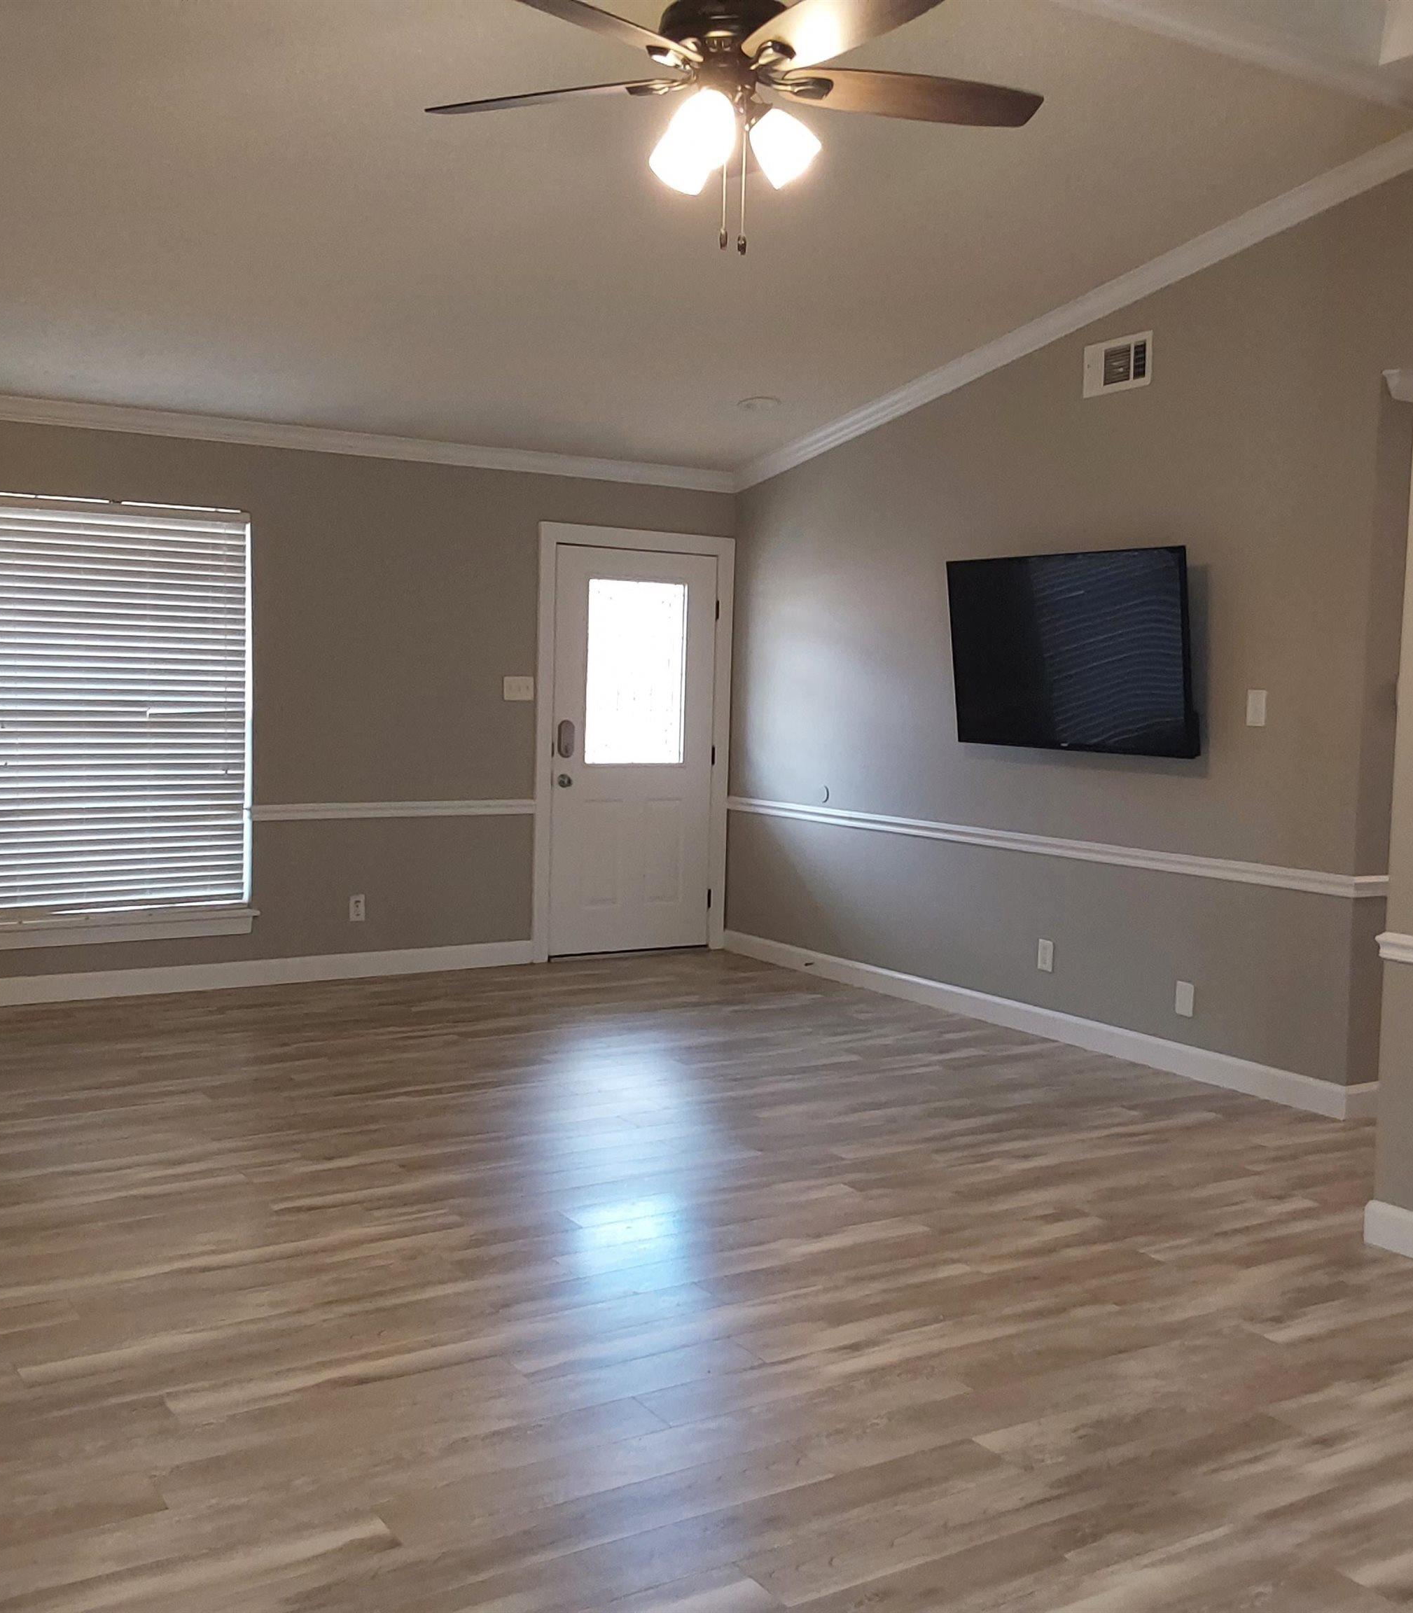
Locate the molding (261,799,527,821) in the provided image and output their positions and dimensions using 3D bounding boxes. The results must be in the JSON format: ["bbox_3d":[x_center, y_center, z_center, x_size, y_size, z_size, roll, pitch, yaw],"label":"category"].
[{"bbox_3d":[-1.406,0.019,8.015,1.373,0.067,0.030,-1,5,-32],"label":"molding"}]

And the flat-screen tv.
[{"bbox_3d":[1.384,-0.589,6.655,0.060,0.735,1.280,-10,9,-31],"label":"flat-screen tv"}]

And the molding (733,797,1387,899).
[{"bbox_3d":[1.123,0.124,7.337,0.030,0.068,3.813,-1,5,-32],"label":"molding"}]

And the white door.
[{"bbox_3d":[-0.363,-0.268,8.685,0.911,2.006,0.045,-1,5,-32],"label":"white door"}]

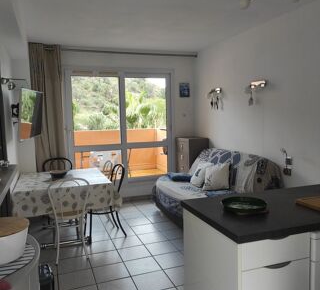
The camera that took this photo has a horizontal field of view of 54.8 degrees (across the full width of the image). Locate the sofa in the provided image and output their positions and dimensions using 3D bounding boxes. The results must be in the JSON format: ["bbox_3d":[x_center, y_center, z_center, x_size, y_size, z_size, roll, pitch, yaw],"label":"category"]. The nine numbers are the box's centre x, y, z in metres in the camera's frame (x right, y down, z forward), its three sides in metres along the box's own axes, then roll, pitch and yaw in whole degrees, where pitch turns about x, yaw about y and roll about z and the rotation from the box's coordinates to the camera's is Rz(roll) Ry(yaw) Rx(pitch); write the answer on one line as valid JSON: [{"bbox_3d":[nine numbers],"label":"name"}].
[{"bbox_3d":[0.655,0.590,4.105,1.045,0.920,1.841,-4,6,-20],"label":"sofa"}]

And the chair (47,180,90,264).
[{"bbox_3d":[-0.960,0.743,3.284,0.402,0.870,0.499,-4,6,-20],"label":"chair"}]

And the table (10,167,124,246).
[{"bbox_3d":[-1.154,0.766,3.752,1.055,0.746,1.161,-4,6,-20],"label":"table"}]

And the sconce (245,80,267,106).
[{"bbox_3d":[1.193,-0.664,3.858,0.109,0.312,0.312,-4,6,-20],"label":"sconce"}]

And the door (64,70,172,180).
[{"bbox_3d":[-0.608,-0.283,5.165,1.775,1.903,0.103,-4,6,-20],"label":"door"}]

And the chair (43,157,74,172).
[{"bbox_3d":[-1.417,0.647,4.367,0.412,0.880,0.515,-4,6,-20],"label":"chair"}]

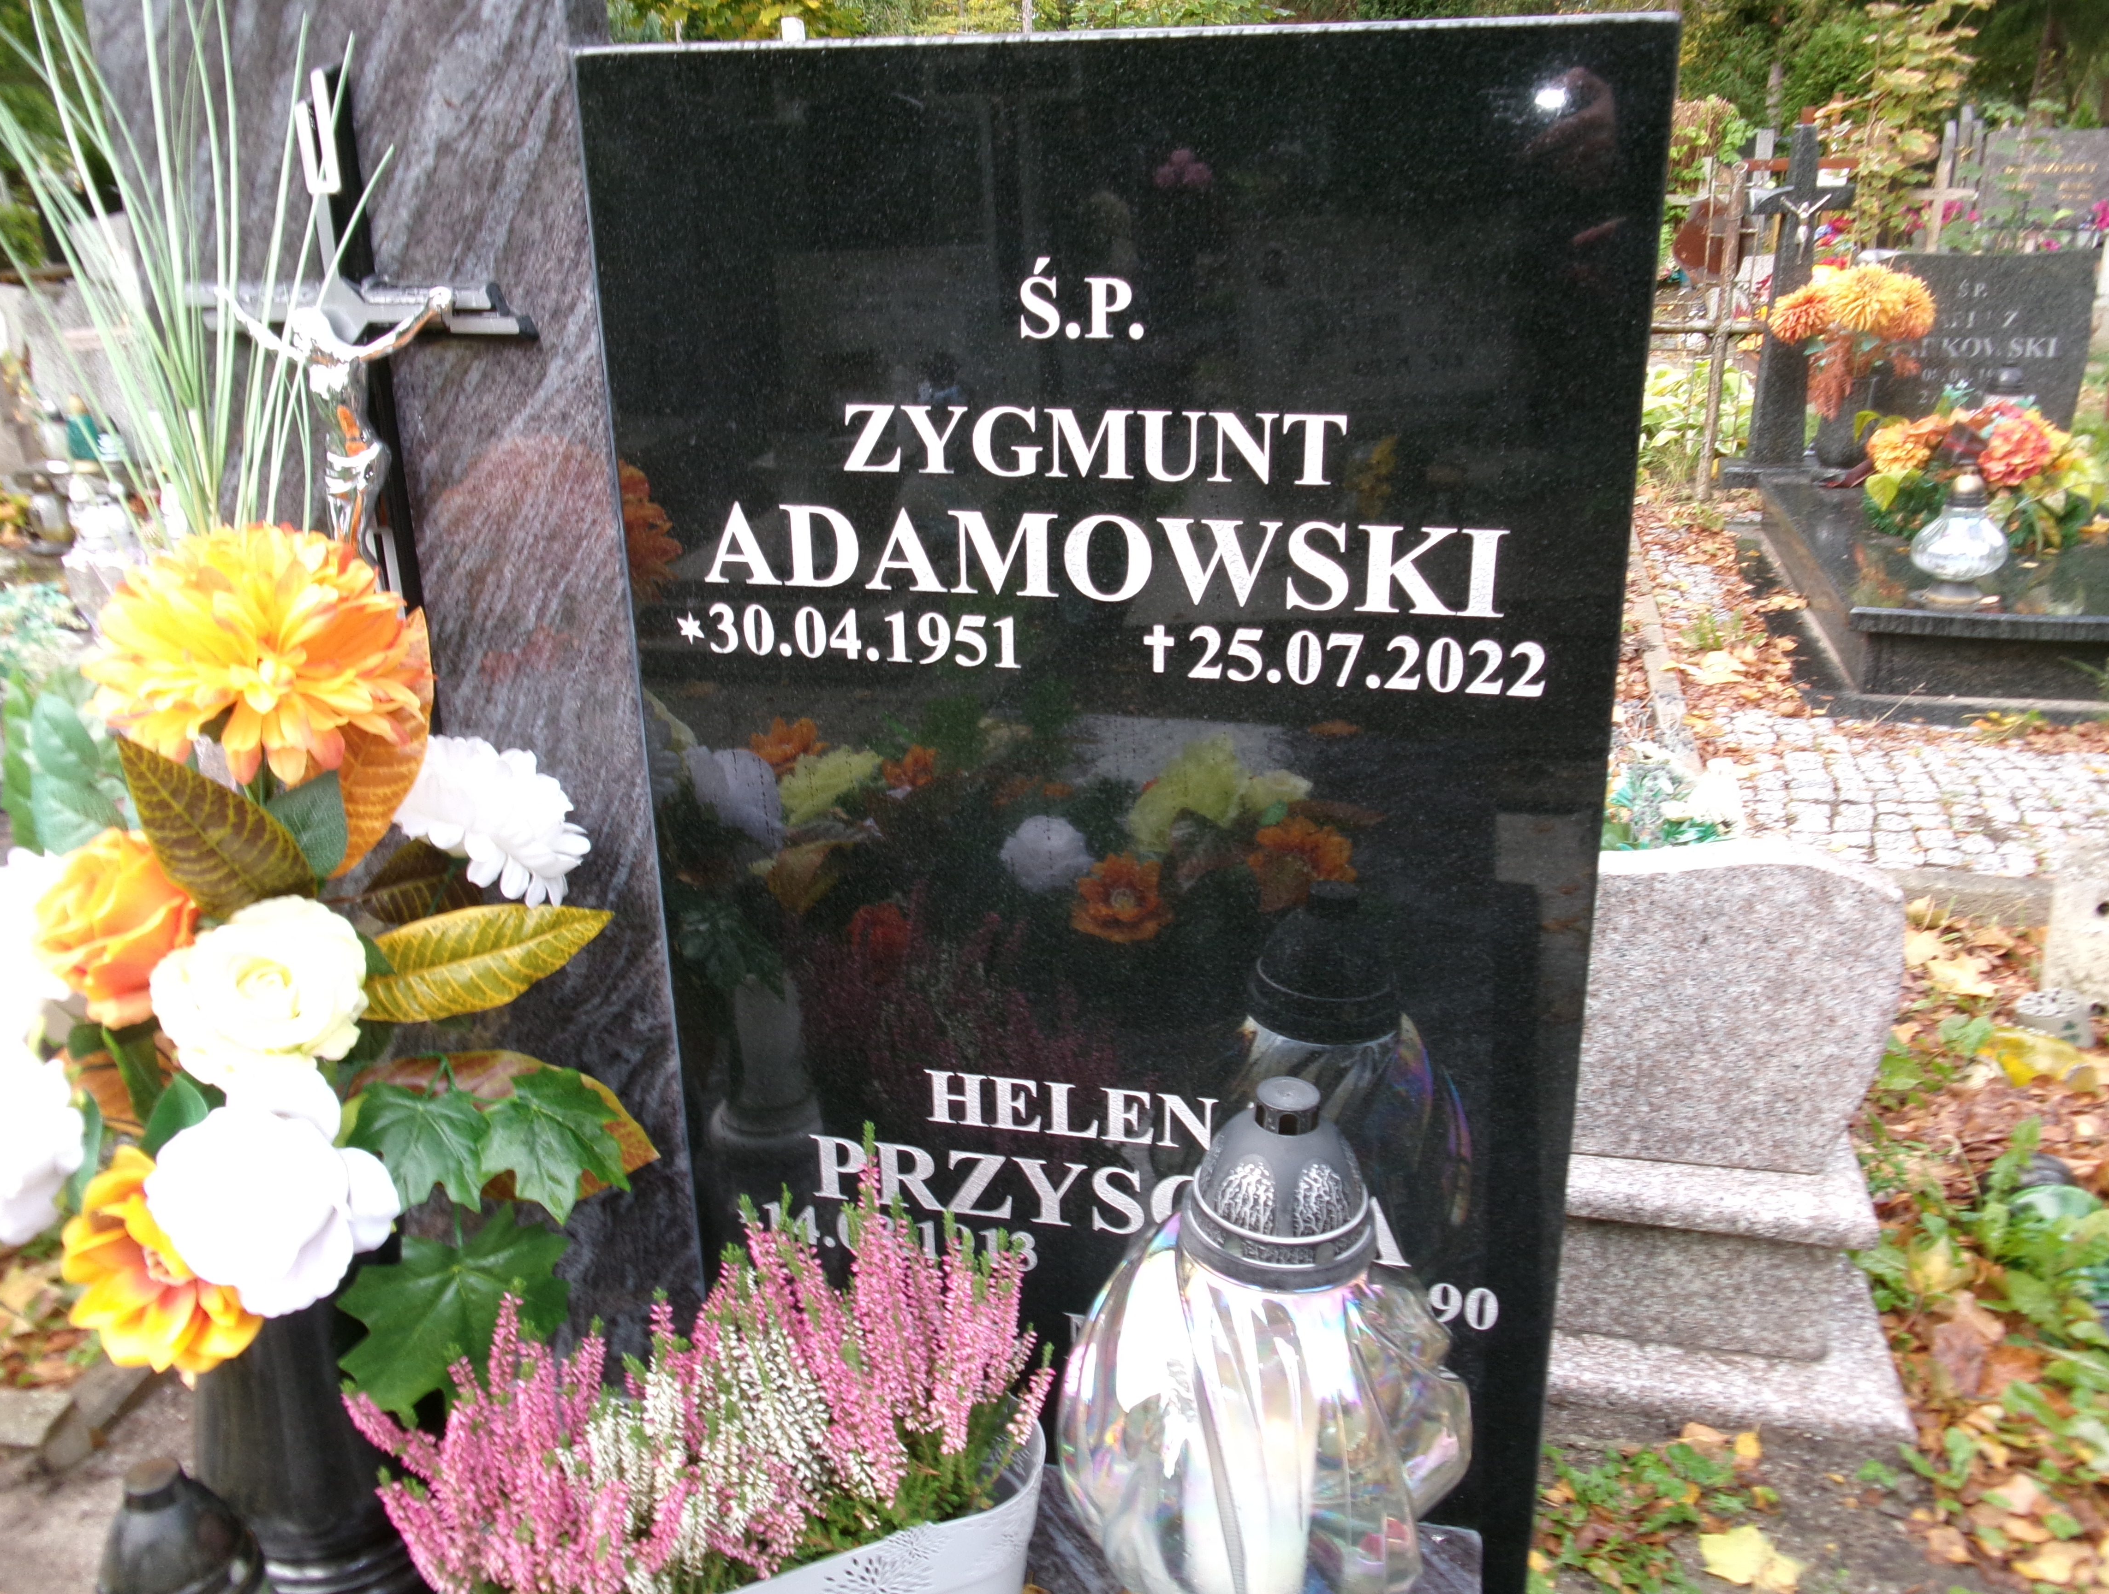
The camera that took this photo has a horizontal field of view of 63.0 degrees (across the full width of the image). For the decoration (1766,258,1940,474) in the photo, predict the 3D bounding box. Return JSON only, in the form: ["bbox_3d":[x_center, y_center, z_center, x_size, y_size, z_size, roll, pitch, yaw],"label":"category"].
[{"bbox_3d":[2.462,-1.315,5.292,0.470,0.600,0.360,4,20,15],"label":"decoration"}]

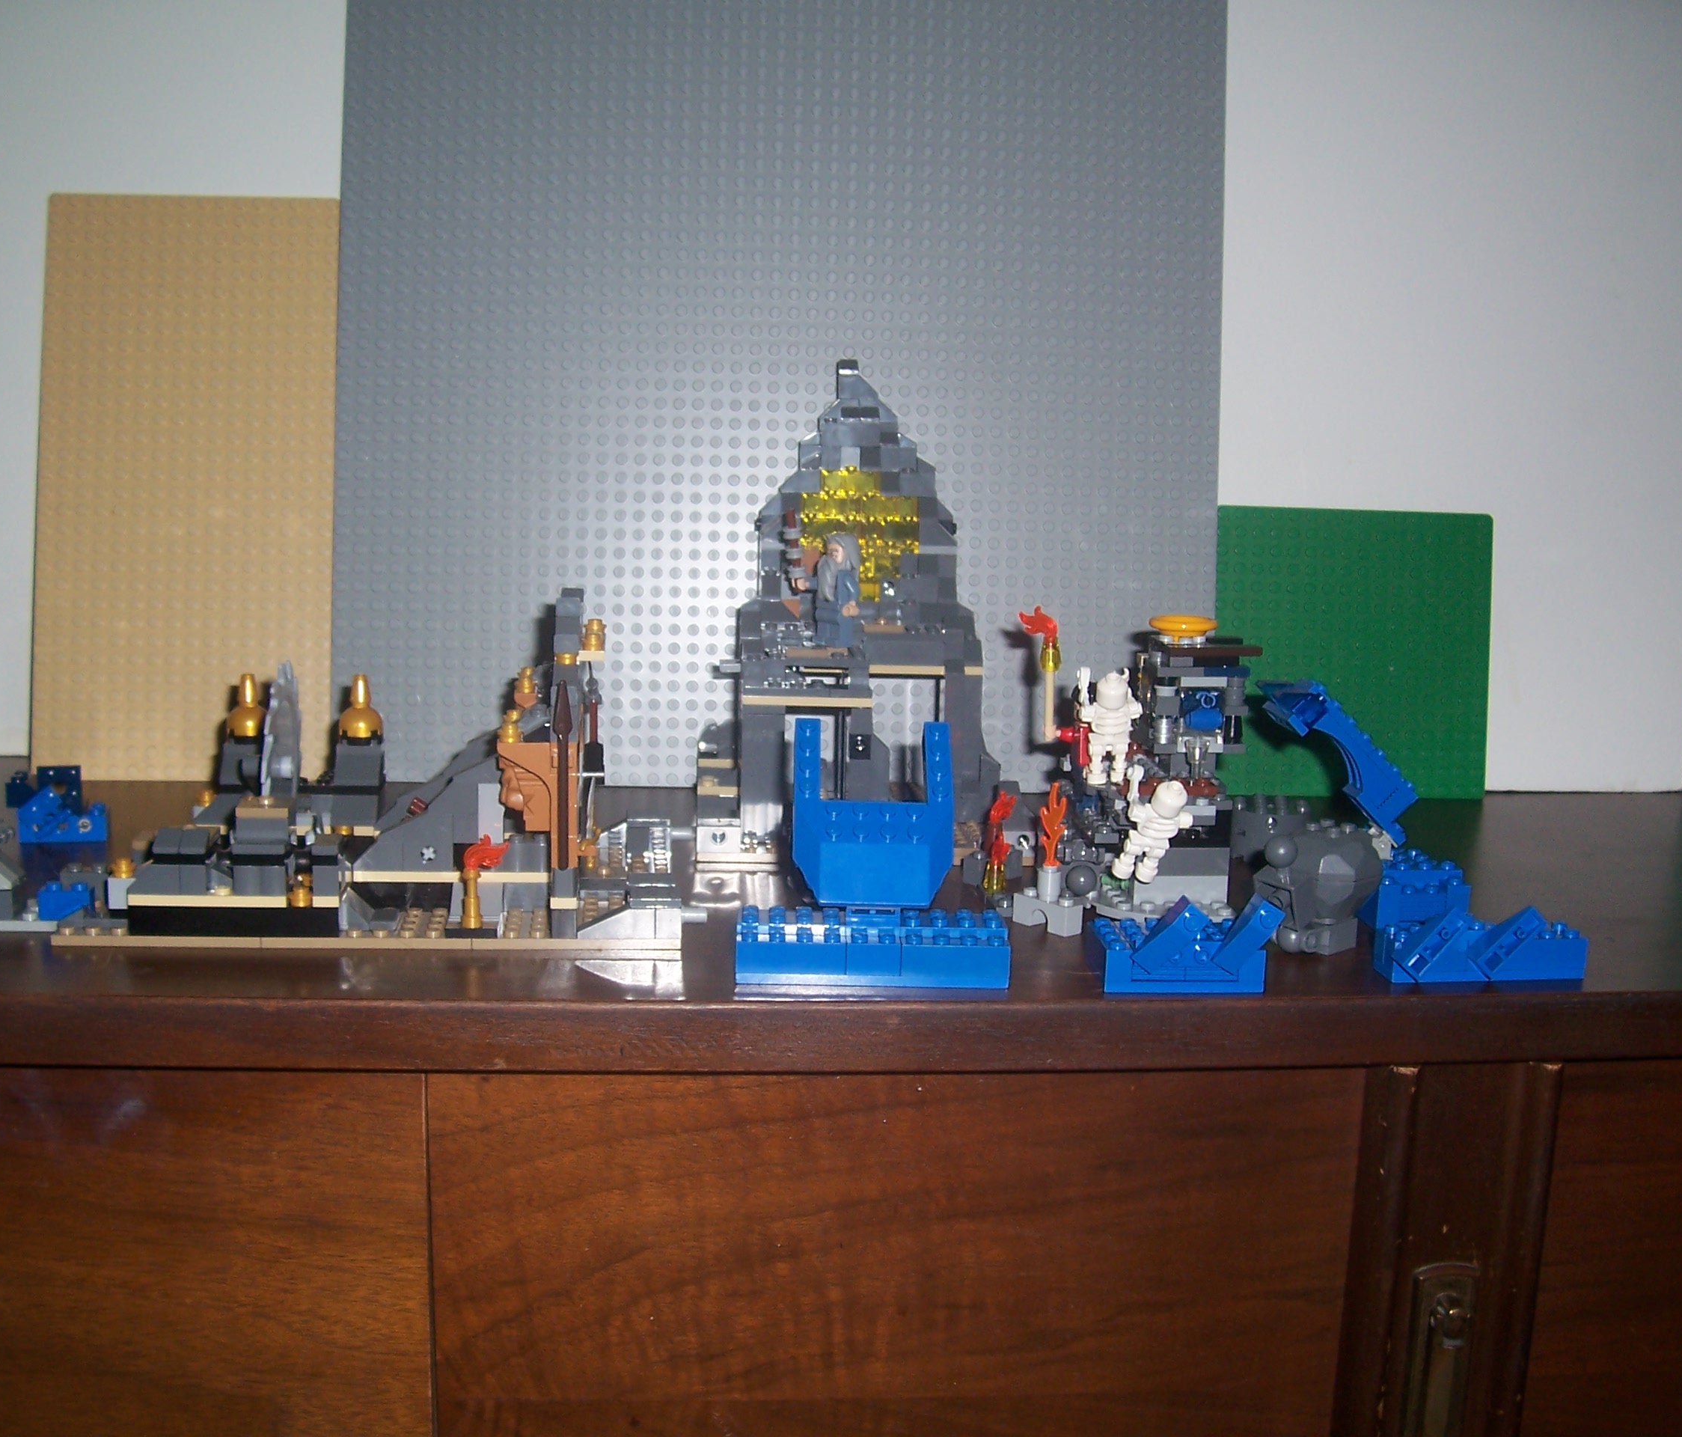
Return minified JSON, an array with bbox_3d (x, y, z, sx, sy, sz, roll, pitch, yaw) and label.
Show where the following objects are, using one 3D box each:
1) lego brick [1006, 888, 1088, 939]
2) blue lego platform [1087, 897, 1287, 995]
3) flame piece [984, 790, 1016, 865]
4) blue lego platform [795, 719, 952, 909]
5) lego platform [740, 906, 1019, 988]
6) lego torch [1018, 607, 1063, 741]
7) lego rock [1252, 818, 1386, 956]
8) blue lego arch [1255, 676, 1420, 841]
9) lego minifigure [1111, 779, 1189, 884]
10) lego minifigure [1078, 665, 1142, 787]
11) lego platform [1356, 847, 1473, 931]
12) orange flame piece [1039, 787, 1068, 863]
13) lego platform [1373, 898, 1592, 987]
[{"bbox_3d":[0.068,0.063,0.615,0.008,0.011,0.024,-7,14,-38],"label":"lego brick"},{"bbox_3d":[0.103,0.064,0.566,0.053,0.028,0.033,1,11,-4],"label":"blue lego platform"},{"bbox_3d":[0.055,0.037,0.643,0.009,0.025,0.007,1,11,0],"label":"flame piece"},{"bbox_3d":[0.010,0.028,0.566,0.048,0.011,0.064,1,49,-2],"label":"blue lego platform"},{"bbox_3d":[0.009,0.068,0.563,0.080,0.018,0.024,1,11,-2],"label":"lego platform"},{"bbox_3d":[0.070,-0.015,0.660,0.016,0.050,0.009,2,10,0],"label":"lego torch"},{"bbox_3d":[0.153,0.052,0.601,0.044,0.041,0.039,2,10,0],"label":"lego rock"},{"bbox_3d":[0.173,0.012,0.653,0.072,0.018,0.023,45,4,-11],"label":"blue lego arch"},{"bbox_3d":[0.104,0.036,0.624,0.022,0.038,0.012,22,23,4],"label":"lego minifigure"},{"bbox_3d":[0.091,0.003,0.641,0.022,0.041,0.017,-1,10,-15],"label":"lego minifigure"},{"bbox_3d":[0.191,0.058,0.632,0.032,0.021,0.032,1,10,-5],"label":"lego platform"},{"bbox_3d":[0.069,0.035,0.610,0.009,0.027,0.004,1,11,0],"label":"orange flame piece"},{"bbox_3d":[0.195,0.066,0.570,0.061,0.024,0.017,1,10,-4],"label":"lego platform"}]

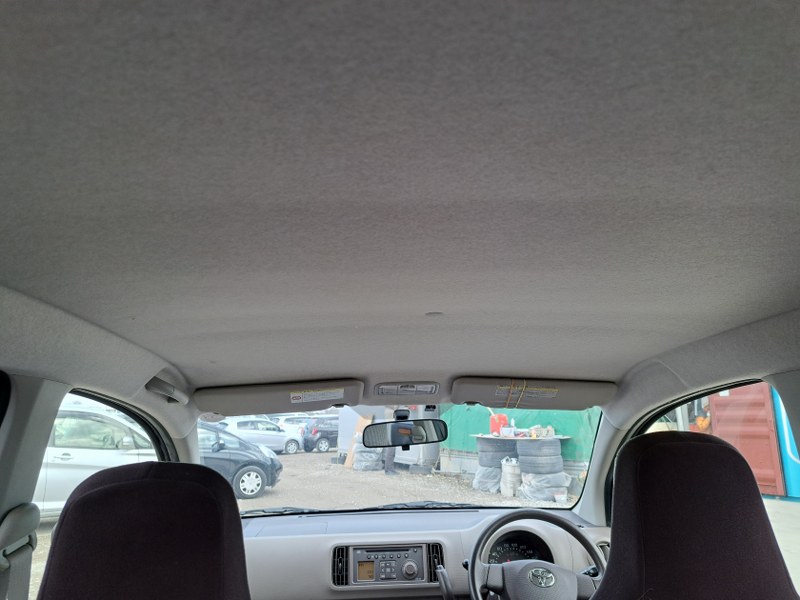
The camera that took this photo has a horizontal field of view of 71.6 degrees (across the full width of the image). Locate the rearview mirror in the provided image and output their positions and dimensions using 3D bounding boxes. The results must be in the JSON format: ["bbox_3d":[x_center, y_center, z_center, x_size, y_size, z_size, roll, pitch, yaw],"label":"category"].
[{"bbox_3d":[0.012,0.354,1.464,0.222,0.065,0.040,-2,-10,-10],"label":"rearview mirror"}]

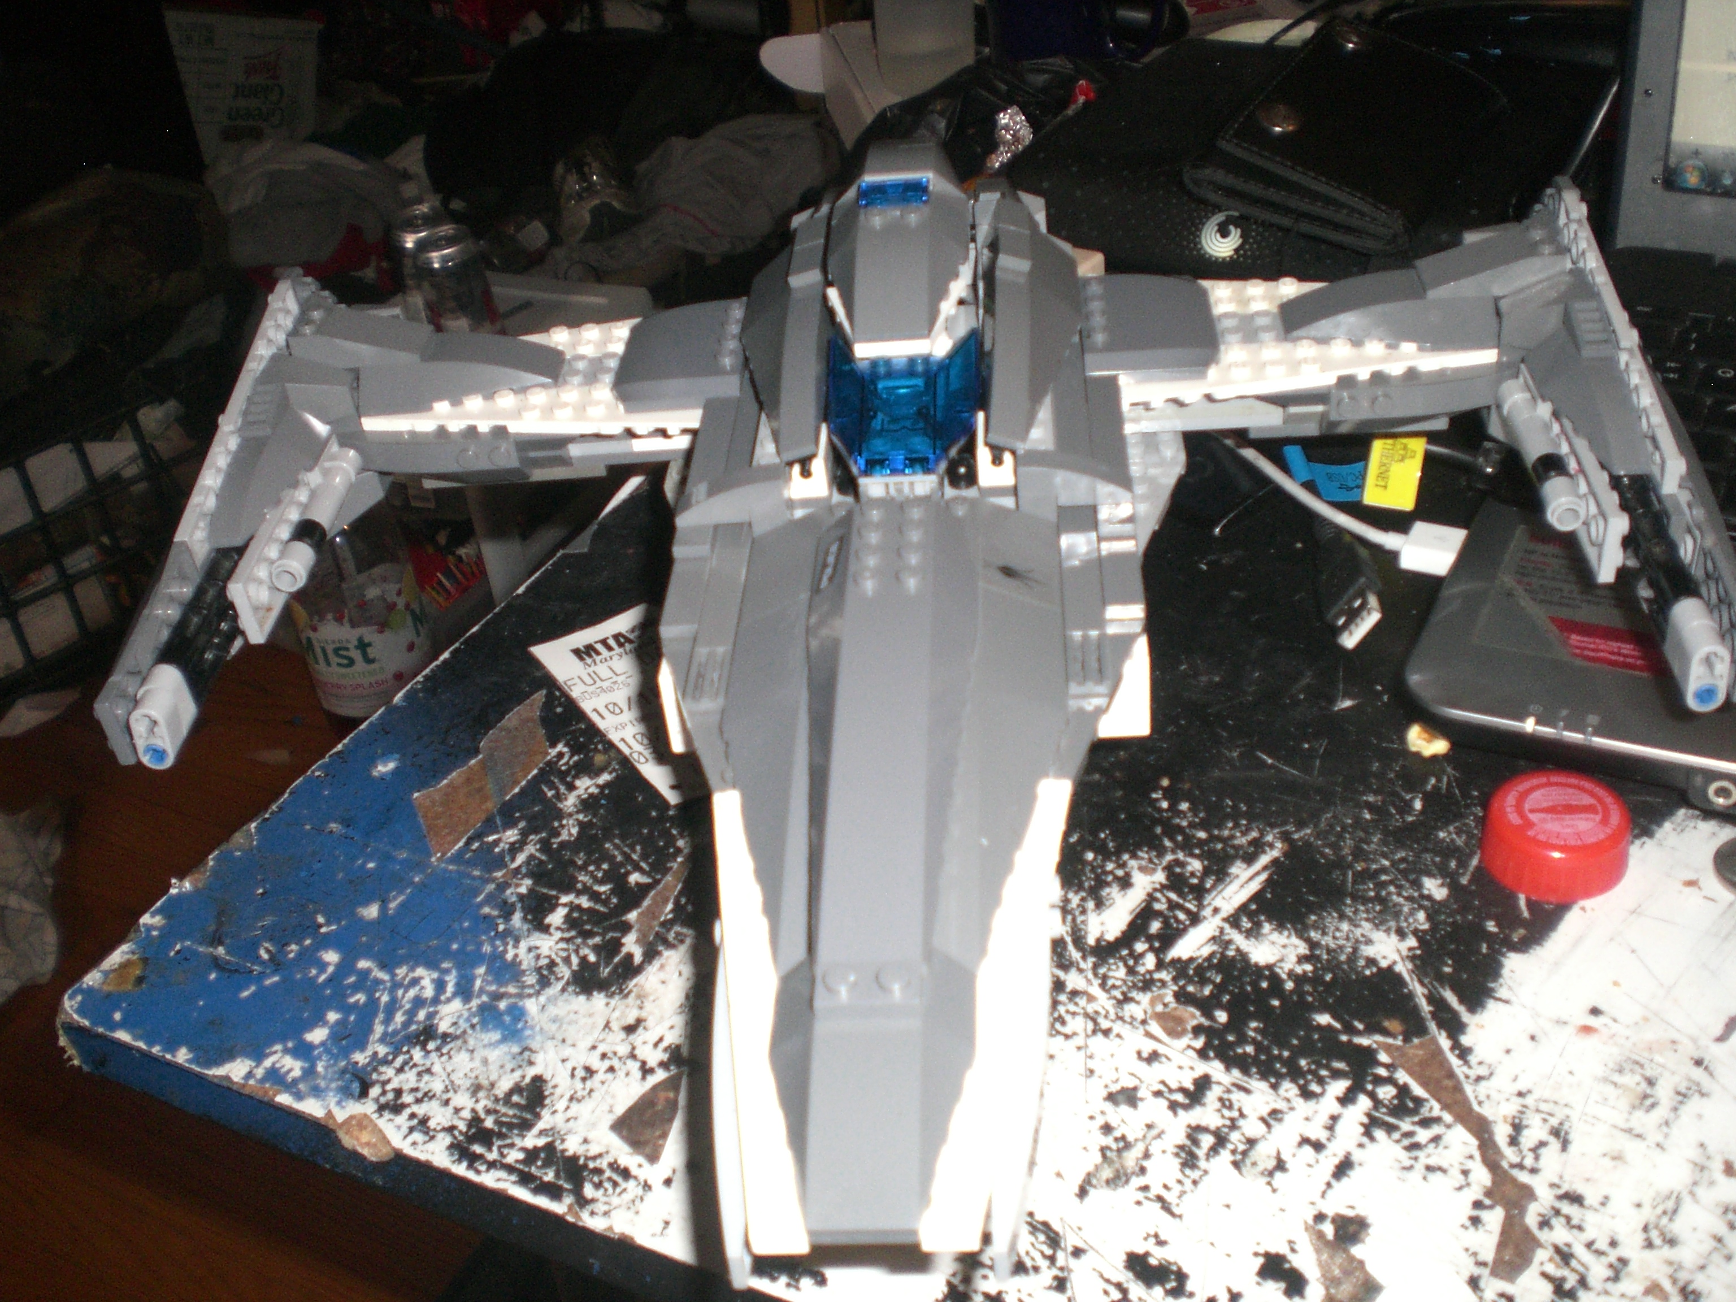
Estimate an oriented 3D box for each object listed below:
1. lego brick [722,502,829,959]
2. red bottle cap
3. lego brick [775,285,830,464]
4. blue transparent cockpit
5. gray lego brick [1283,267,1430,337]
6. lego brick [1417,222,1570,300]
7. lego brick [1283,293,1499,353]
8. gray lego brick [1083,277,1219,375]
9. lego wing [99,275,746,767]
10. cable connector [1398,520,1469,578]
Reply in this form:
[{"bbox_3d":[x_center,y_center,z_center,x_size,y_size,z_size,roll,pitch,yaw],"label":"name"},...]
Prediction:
[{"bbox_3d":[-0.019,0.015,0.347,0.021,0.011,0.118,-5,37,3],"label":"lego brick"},{"bbox_3d":[0.149,0.040,0.414,0.030,0.013,0.030,-6,36,4],"label":"red bottle cap"},{"bbox_3d":[-0.014,-0.063,0.438,0.009,0.006,0.068,-19,43,19],"label":"lego brick"},{"bbox_3d":[0.008,-0.052,0.417,0.033,0.013,0.052,-3,46,6],"label":"blue transparent cockpit"},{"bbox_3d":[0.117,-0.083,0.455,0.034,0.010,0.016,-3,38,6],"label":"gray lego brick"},{"bbox_3d":[0.146,-0.092,0.446,0.032,0.011,0.016,-3,38,6],"label":"lego brick"},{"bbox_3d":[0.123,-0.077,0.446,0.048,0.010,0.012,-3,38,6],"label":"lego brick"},{"bbox_3d":[0.068,-0.080,0.460,0.032,0.008,0.032,-3,38,6],"label":"gray lego brick"},{"bbox_3d":[-0.091,-0.040,0.432,0.119,0.048,0.158,-3,38,6],"label":"lego wing"},{"bbox_3d":[0.150,-0.026,0.496,0.017,0.007,0.013,12,41,26],"label":"cable connector"}]

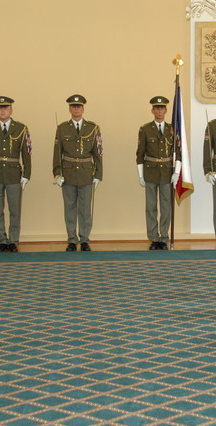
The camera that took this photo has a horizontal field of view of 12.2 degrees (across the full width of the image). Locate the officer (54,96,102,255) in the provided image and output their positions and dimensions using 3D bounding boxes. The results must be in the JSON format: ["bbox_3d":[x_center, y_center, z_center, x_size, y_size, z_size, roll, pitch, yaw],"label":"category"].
[{"bbox_3d":[-0.370,-0.484,12.486,0.600,1.929,0.370,-1,4,-2],"label":"officer"}]

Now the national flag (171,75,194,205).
[{"bbox_3d":[0.918,-0.896,12.484,0.310,1.611,0.200,-1,4,-2],"label":"national flag"}]

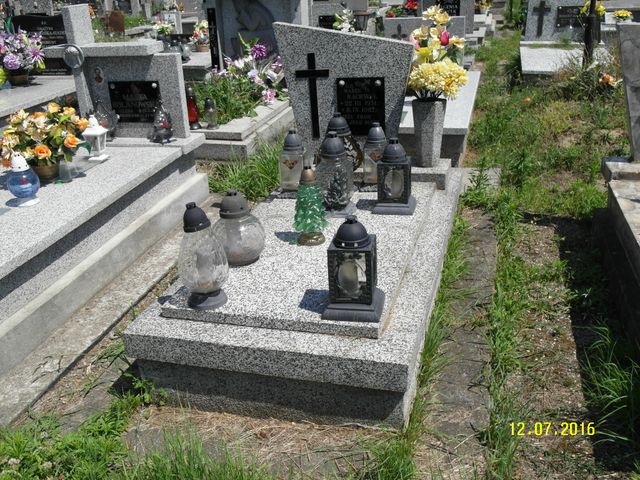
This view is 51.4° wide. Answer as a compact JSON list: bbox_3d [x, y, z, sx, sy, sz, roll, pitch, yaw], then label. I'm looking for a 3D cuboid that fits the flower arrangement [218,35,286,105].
[{"bbox_3d":[-0.574,-1.451,5.664,0.552,0.504,0.456,3,26,17],"label":"flower arrangement"}]

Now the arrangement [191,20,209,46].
[{"bbox_3d":[-1.476,-2.513,8.220,0.300,0.384,0.288,3,26,17],"label":"arrangement"}]

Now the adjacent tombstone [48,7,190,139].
[{"bbox_3d":[-1.274,-1.030,4.144,0.852,0.810,0.192,3,26,17],"label":"adjacent tombstone"}]

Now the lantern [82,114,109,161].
[{"bbox_3d":[-1.194,-0.553,3.547,0.107,0.223,0.107,4,24,16],"label":"lantern"}]

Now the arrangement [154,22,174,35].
[{"bbox_3d":[-2.299,-3.112,9.840,0.312,0.264,0.288,3,26,17],"label":"arrangement"}]

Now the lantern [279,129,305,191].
[{"bbox_3d":[-0.153,-0.390,3.208,0.120,0.287,0.120,3,26,17],"label":"lantern"}]

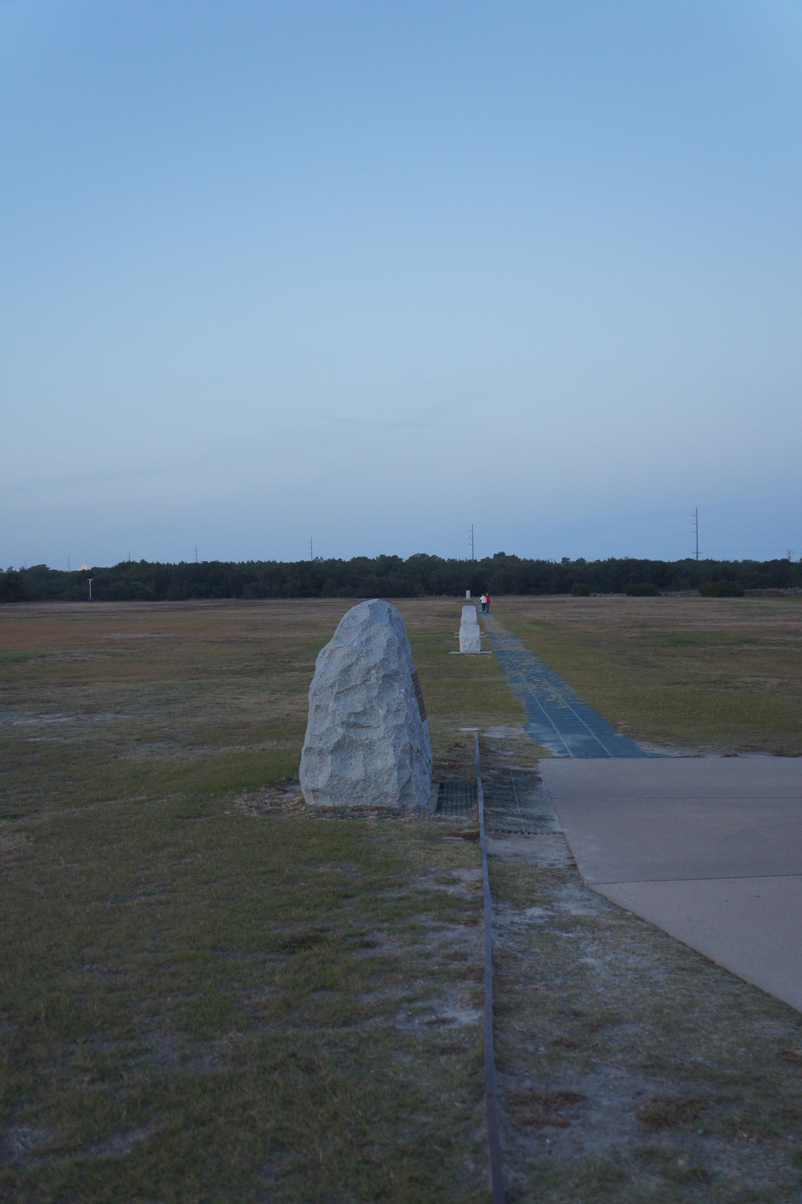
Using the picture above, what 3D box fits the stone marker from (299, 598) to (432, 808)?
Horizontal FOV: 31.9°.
[{"bbox_3d":[-0.340,0.930,13.600,1.270,1.920,1.400,0,0,4],"label":"stone marker"}]

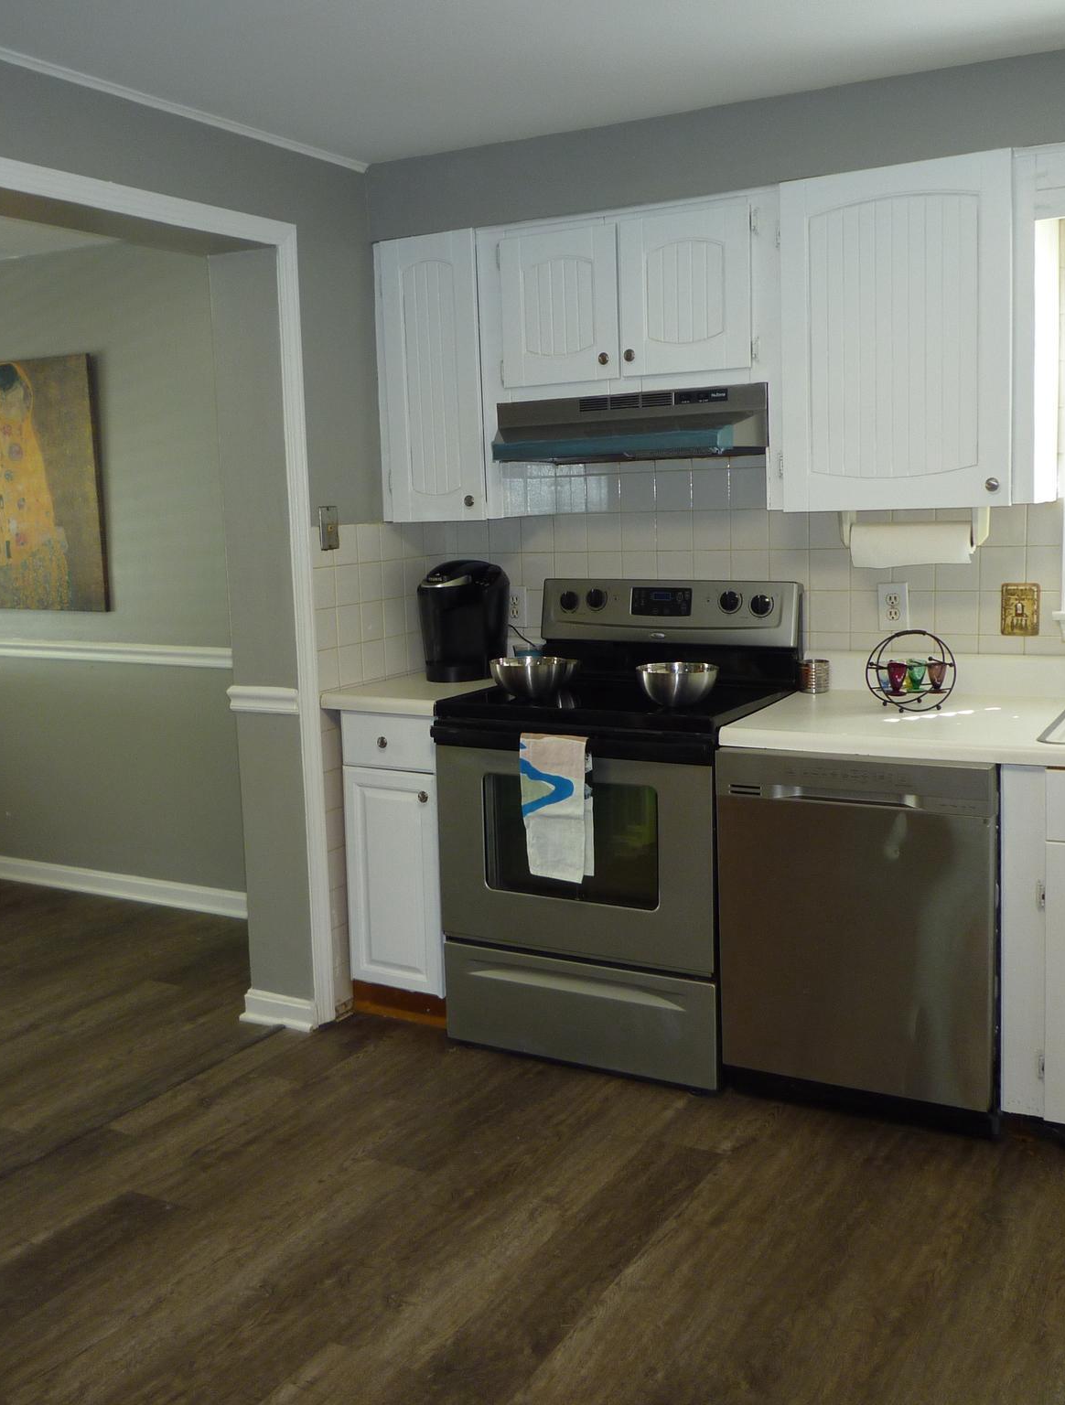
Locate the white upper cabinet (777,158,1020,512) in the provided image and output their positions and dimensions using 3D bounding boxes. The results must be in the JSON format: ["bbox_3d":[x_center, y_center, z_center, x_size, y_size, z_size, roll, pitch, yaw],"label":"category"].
[{"bbox_3d":[0.909,-0.858,3.260,0.565,0.768,0.325,3,11,28],"label":"white upper cabinet"}]

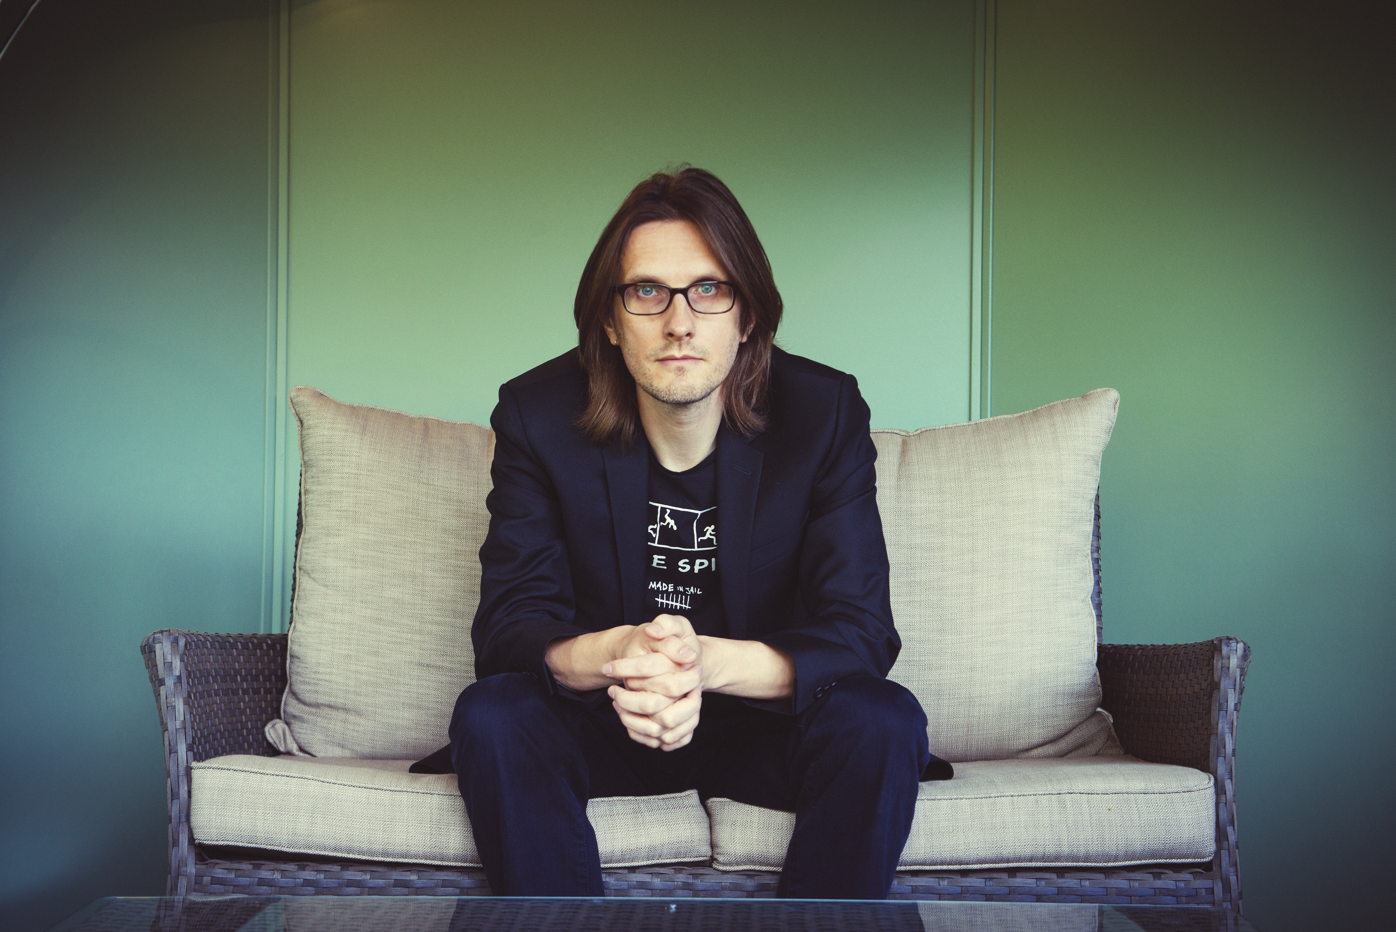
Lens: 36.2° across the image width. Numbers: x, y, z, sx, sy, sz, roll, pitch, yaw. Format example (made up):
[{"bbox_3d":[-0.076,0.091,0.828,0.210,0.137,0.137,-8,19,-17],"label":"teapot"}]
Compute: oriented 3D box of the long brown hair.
[{"bbox_3d":[-0.021,-0.180,2.430,0.235,0.315,0.225,-1,-1,0],"label":"long brown hair"}]

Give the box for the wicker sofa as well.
[{"bbox_3d":[-0.004,0.350,2.880,1.310,0.910,0.770,0,-1,0],"label":"wicker sofa"}]

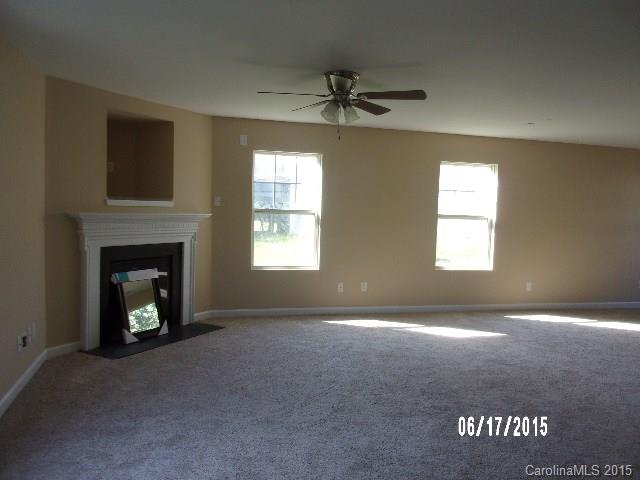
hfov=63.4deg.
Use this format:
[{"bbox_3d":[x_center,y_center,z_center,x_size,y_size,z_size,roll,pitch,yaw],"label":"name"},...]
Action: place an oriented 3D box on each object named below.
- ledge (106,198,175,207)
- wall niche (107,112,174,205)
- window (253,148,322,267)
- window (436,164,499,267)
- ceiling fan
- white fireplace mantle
[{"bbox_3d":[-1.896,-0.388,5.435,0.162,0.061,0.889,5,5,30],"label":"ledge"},{"bbox_3d":[-2.056,-0.858,5.497,0.505,0.889,0.869,5,5,30],"label":"wall niche"},{"bbox_3d":[-0.418,-0.353,6.607,0.894,1.490,0.101,1,5,-15],"label":"window"},{"bbox_3d":[2.059,-0.316,7.274,0.904,1.502,0.101,1,5,-15],"label":"window"},{"bbox_3d":[0.163,-1.073,3.939,1.293,0.379,1.273,1,5,-15],"label":"ceiling fan"},{"bbox_3d":[-1.794,0.376,5.412,0.202,1.298,1.717,5,5,30],"label":"white fireplace mantle"}]

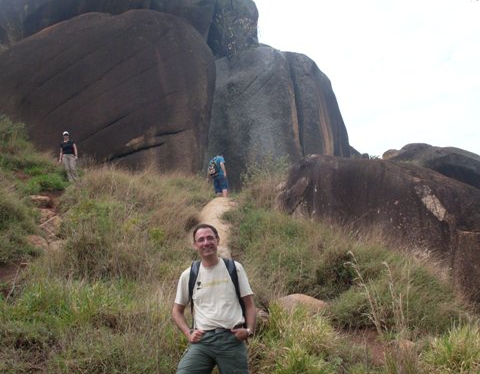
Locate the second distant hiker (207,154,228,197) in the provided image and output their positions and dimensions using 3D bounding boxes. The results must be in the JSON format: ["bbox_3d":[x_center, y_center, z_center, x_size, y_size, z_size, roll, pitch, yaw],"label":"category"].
[{"bbox_3d":[-0.700,-0.240,22.000,0.540,1.680,0.550,-4,-8,32],"label":"second distant hiker"}]

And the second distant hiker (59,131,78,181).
[{"bbox_3d":[-5.580,-0.970,22.950,0.600,1.680,0.360,1,-7,-5],"label":"second distant hiker"}]

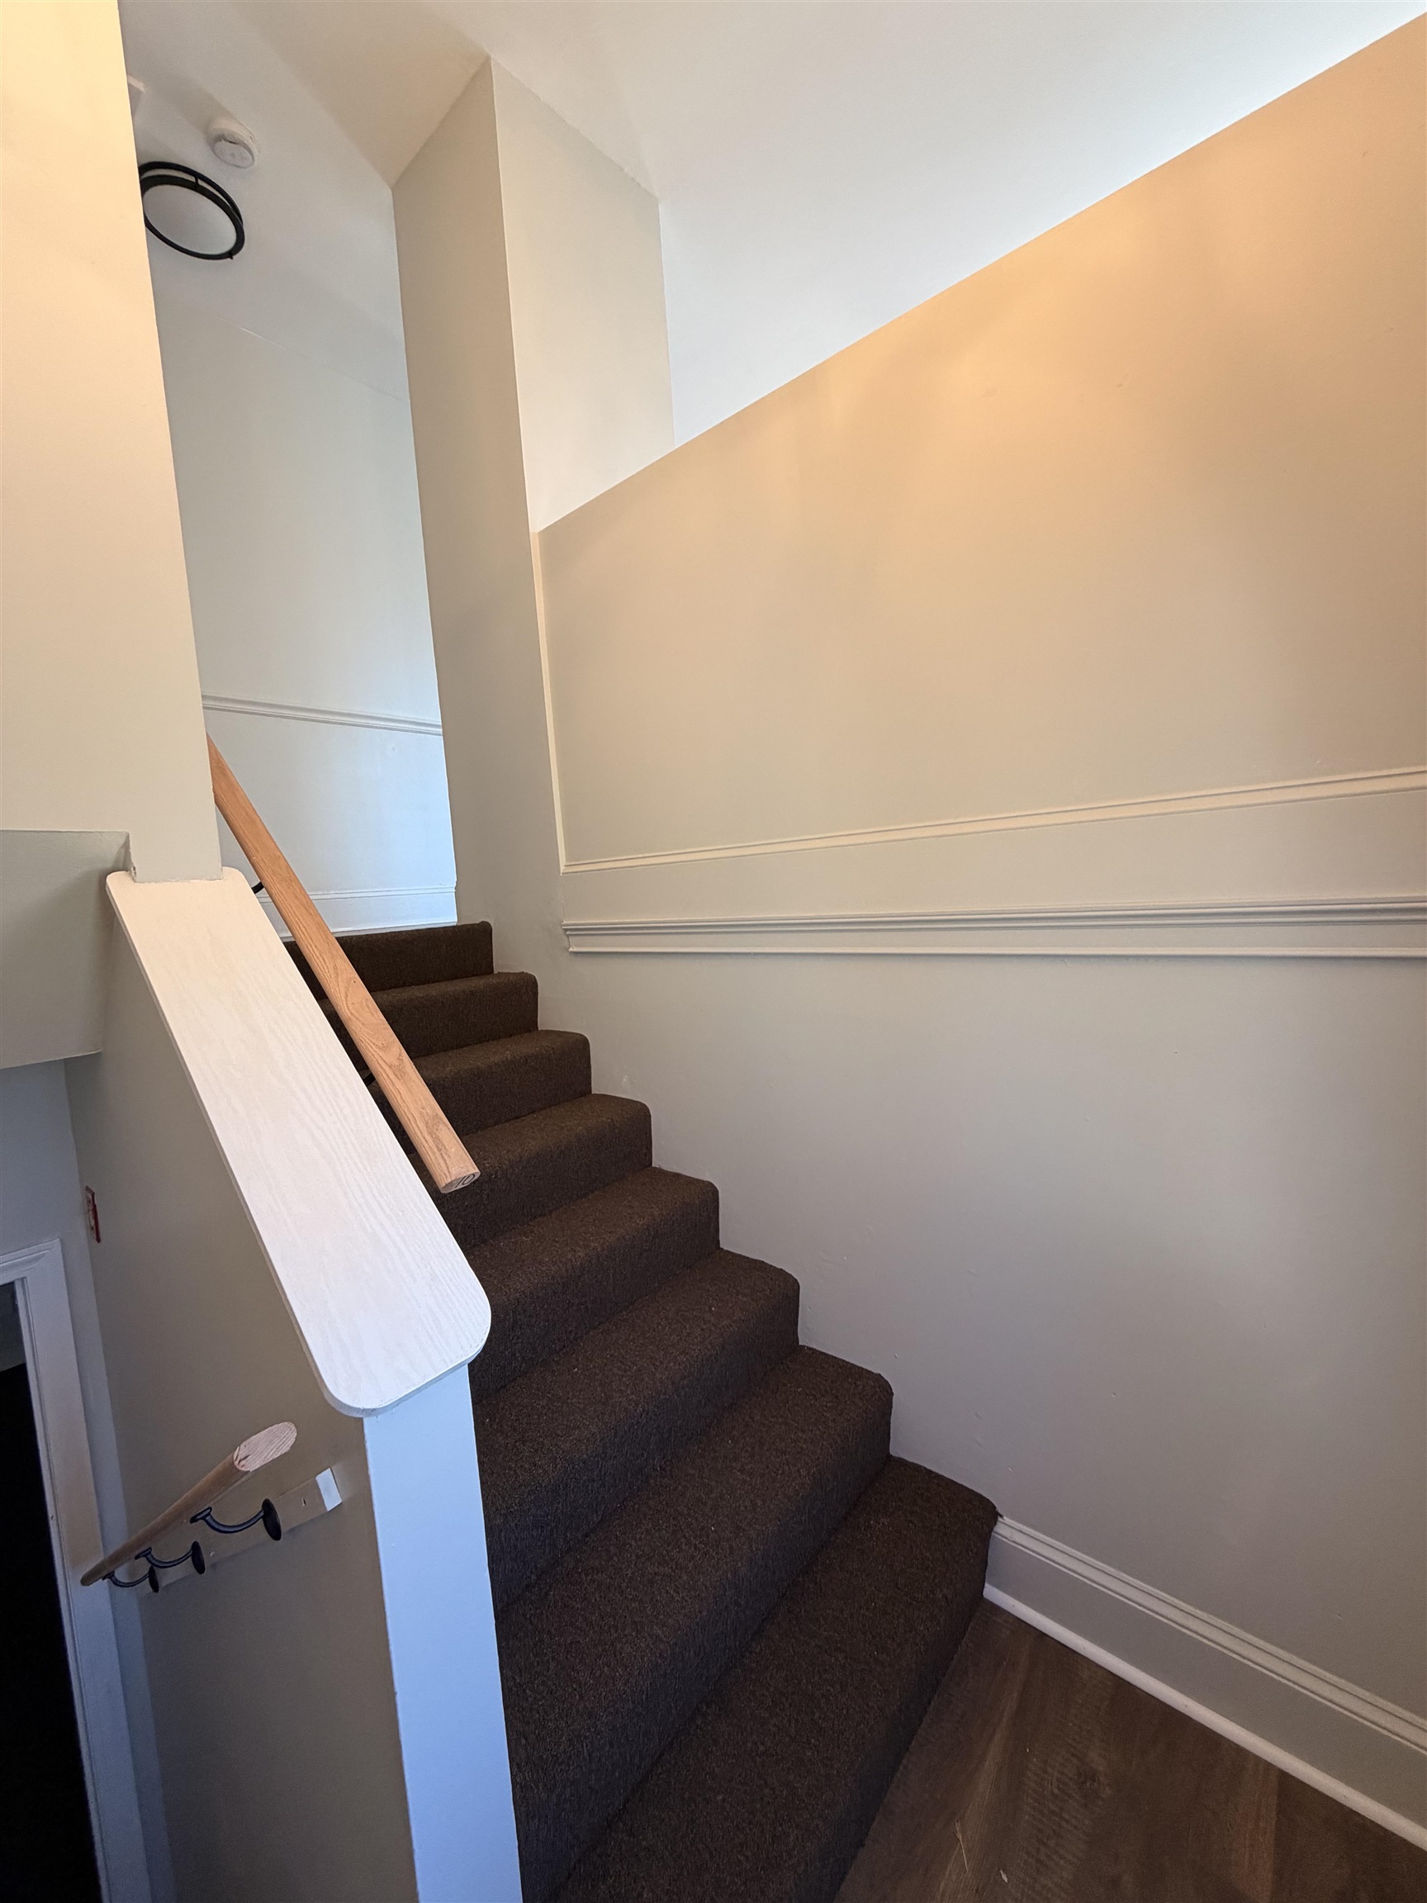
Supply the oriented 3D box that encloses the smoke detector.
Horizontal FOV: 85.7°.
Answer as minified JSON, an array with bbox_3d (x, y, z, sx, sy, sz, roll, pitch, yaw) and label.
[{"bbox_3d":[-1.469,-2.466,2.359,0.138,0.042,0.138,0,6,41],"label":"smoke detector"}]

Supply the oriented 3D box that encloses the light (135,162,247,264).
[{"bbox_3d":[-1.744,-2.452,2.558,0.306,0.067,0.306,0,6,41],"label":"light"}]

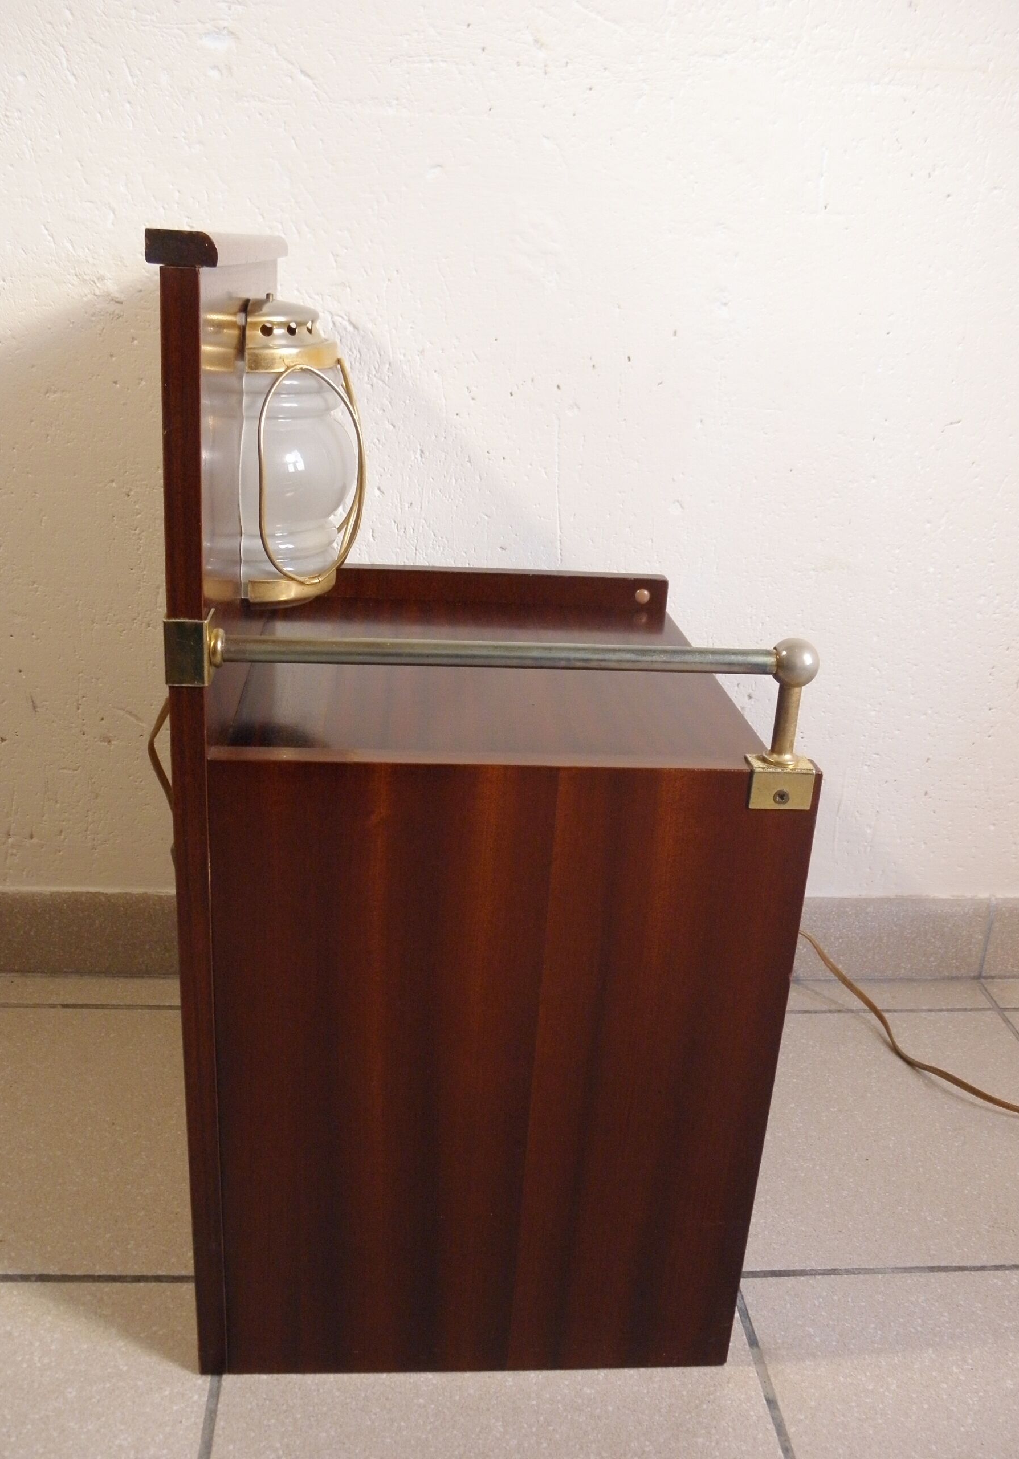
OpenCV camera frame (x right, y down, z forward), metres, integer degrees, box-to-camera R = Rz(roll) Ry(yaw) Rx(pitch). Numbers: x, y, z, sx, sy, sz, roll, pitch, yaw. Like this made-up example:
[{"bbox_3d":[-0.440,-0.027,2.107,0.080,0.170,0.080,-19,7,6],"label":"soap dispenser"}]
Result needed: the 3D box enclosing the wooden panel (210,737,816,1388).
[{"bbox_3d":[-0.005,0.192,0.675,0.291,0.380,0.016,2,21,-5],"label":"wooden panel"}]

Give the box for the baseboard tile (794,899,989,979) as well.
[{"bbox_3d":[0.285,0.190,1.146,0.304,0.084,0.012,2,21,-5],"label":"baseboard tile"}]

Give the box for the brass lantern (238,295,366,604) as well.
[{"bbox_3d":[-0.113,-0.157,0.709,0.064,0.165,0.109,2,21,-5],"label":"brass lantern"}]

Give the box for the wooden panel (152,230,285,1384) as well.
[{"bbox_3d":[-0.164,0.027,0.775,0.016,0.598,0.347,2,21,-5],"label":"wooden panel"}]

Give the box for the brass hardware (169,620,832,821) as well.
[{"bbox_3d":[-0.003,-0.008,0.600,0.309,0.086,0.025,2,21,-5],"label":"brass hardware"}]

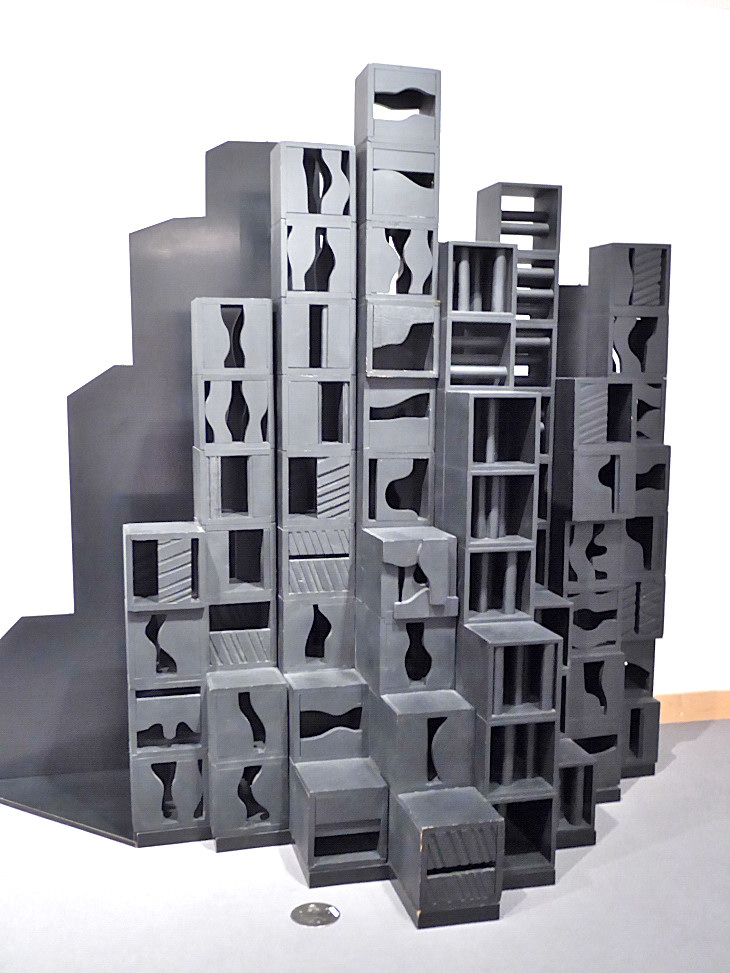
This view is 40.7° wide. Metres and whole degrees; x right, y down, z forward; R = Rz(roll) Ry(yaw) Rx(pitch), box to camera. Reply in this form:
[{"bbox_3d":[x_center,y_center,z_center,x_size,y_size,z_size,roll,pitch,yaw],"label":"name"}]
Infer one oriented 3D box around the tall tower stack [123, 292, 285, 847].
[{"bbox_3d":[-0.548,0.285,3.338,0.491,1.814,0.411,-1,6,-14],"label":"tall tower stack"}]

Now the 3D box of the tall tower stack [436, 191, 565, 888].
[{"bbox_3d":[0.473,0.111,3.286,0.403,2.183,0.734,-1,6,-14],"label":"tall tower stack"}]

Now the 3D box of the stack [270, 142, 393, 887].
[{"bbox_3d":[-0.124,0.046,3.224,0.241,2.318,0.627,-1,6,-14],"label":"stack"}]

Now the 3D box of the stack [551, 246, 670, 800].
[{"bbox_3d":[0.913,0.121,3.735,0.504,2.069,0.445,-1,6,-14],"label":"stack"}]

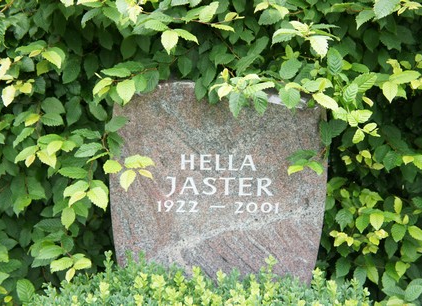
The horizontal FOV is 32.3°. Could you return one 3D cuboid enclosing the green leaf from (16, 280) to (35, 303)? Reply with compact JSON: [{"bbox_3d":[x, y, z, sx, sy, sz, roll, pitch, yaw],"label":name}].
[{"bbox_3d":[-0.487,0.363,1.910,0.046,0.066,0.015,-11,-12,-14],"label":"green leaf"}]

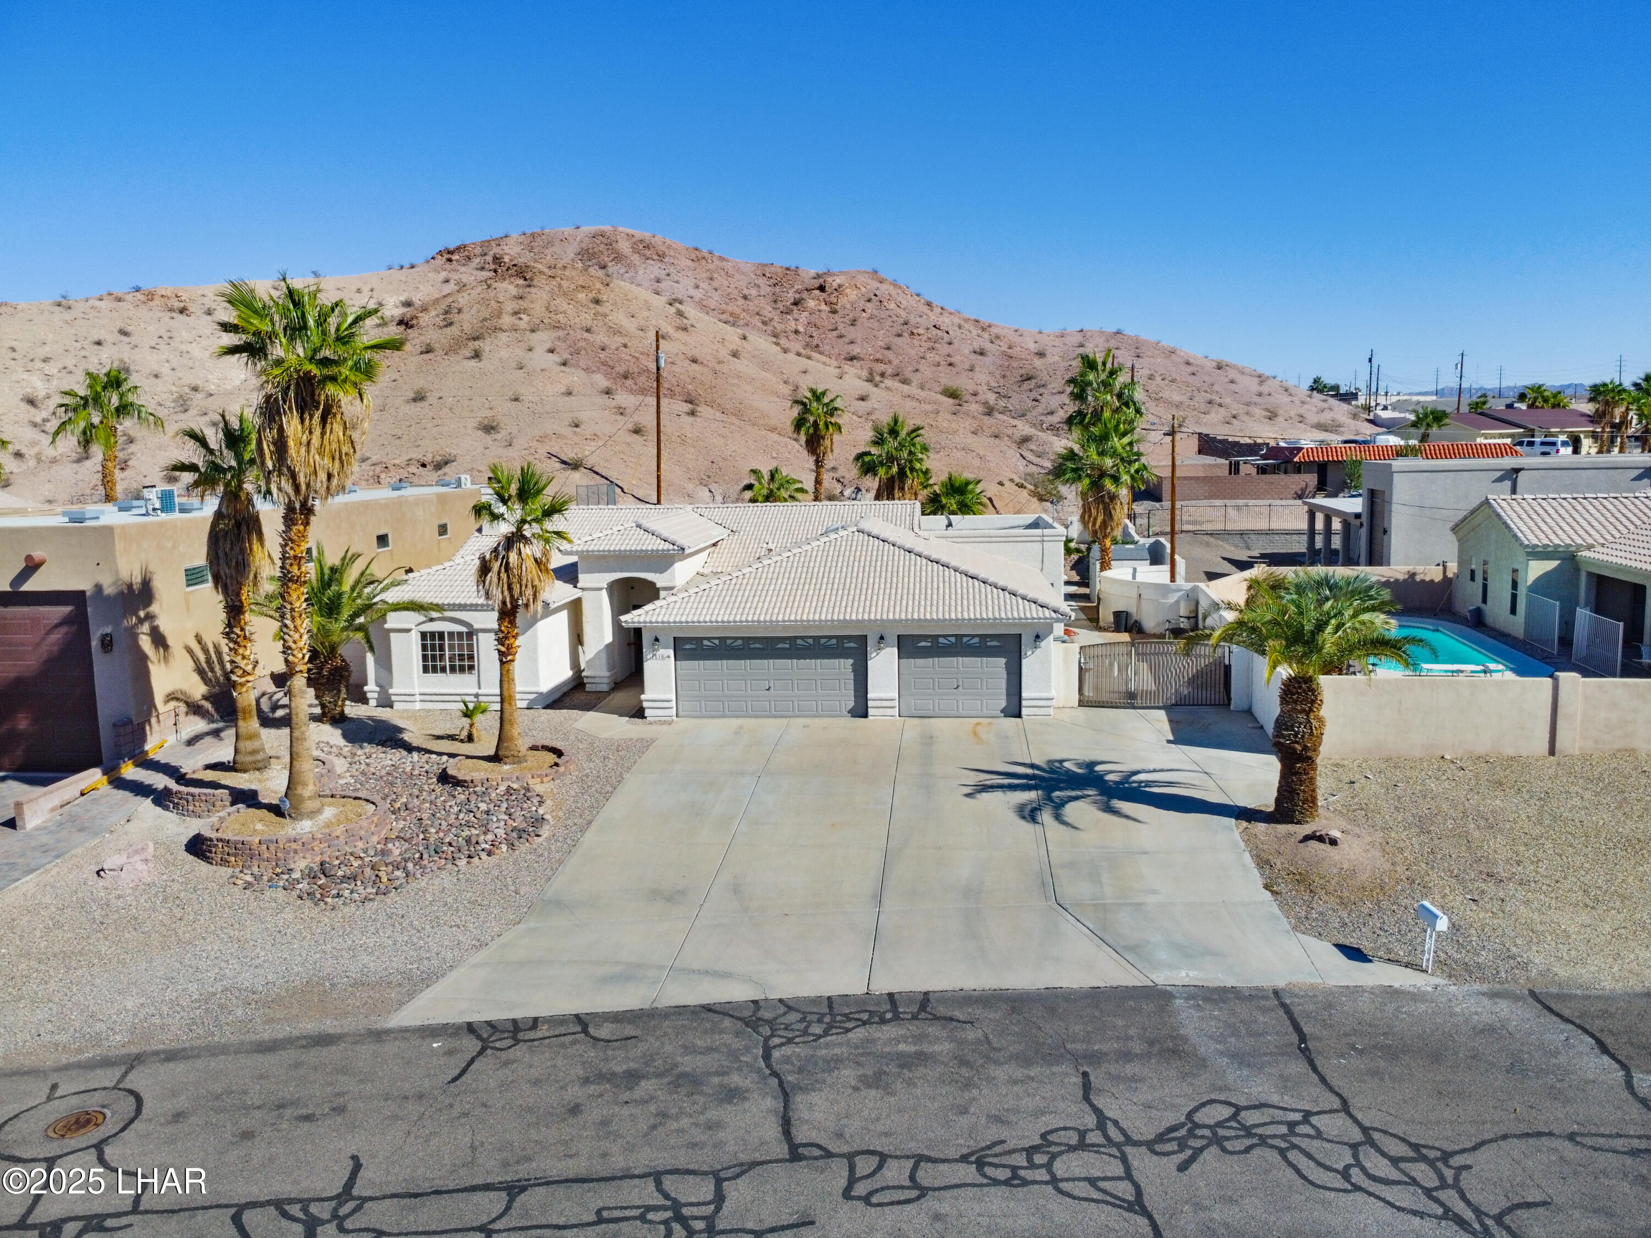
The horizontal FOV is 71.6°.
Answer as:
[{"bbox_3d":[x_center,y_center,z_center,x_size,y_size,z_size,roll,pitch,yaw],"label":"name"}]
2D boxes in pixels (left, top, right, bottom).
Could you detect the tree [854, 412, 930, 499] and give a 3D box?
[{"bbox_3d":[3.078,-5.816,52.656,3.541,7.184,3.541,0,9,5],"label":"tree"}]

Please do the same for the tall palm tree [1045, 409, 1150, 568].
[{"bbox_3d":[10.756,-4.081,44.914,4.080,7.860,4.080,-1,8,0],"label":"tall palm tree"}]

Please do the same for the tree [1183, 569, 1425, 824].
[{"bbox_3d":[9.014,1.475,21.667,4.540,4.690,4.540,-1,8,0],"label":"tree"}]

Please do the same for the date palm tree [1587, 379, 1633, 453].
[{"bbox_3d":[71.579,-18.247,104.747,3.769,6.928,3.769,0,9,5],"label":"date palm tree"}]

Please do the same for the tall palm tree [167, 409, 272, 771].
[{"bbox_3d":[-12.291,-0.505,24.100,2.452,7.689,2.452,0,9,5],"label":"tall palm tree"}]

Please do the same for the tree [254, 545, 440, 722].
[{"bbox_3d":[-12.345,0.347,29.623,4.780,4.470,4.780,-1,8,0],"label":"tree"}]

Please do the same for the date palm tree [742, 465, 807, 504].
[{"bbox_3d":[-2.374,-4.467,52.902,2.970,5.260,2.970,-1,8,0],"label":"date palm tree"}]

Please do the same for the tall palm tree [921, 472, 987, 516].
[{"bbox_3d":[5.968,-4.411,52.936,3.040,4.800,3.040,-1,8,0],"label":"tall palm tree"}]

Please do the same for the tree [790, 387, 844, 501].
[{"bbox_3d":[-0.356,-7.130,56.813,2.669,8.683,2.669,0,9,5],"label":"tree"}]

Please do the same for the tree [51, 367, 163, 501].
[{"bbox_3d":[-29.717,-5.386,47.936,4.168,10.119,4.168,0,9,5],"label":"tree"}]

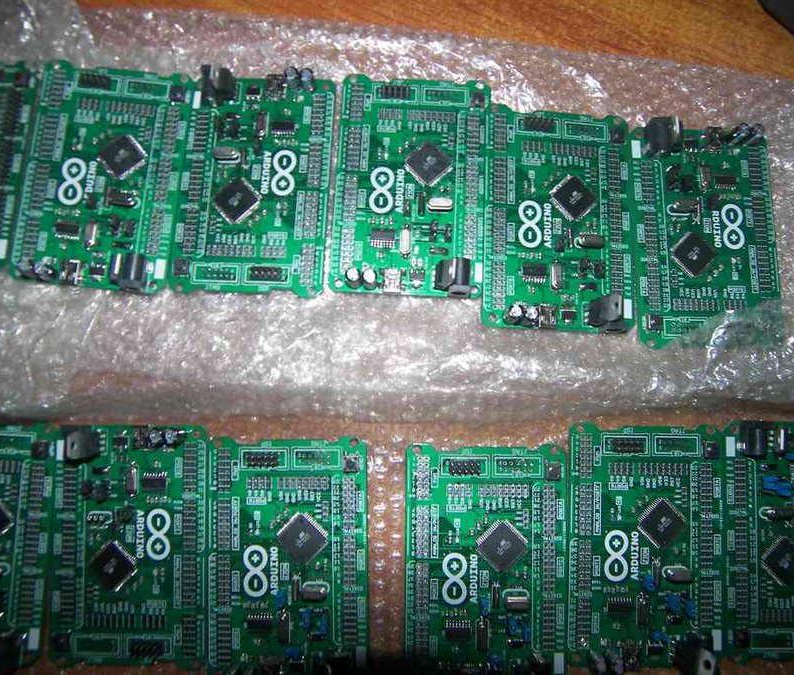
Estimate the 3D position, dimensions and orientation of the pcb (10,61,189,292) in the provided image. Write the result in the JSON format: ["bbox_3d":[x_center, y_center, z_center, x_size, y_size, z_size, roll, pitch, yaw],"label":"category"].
[{"bbox_3d":[-0.122,-0.068,0.257,0.063,0.013,0.099,5,82,-2],"label":"pcb"}]

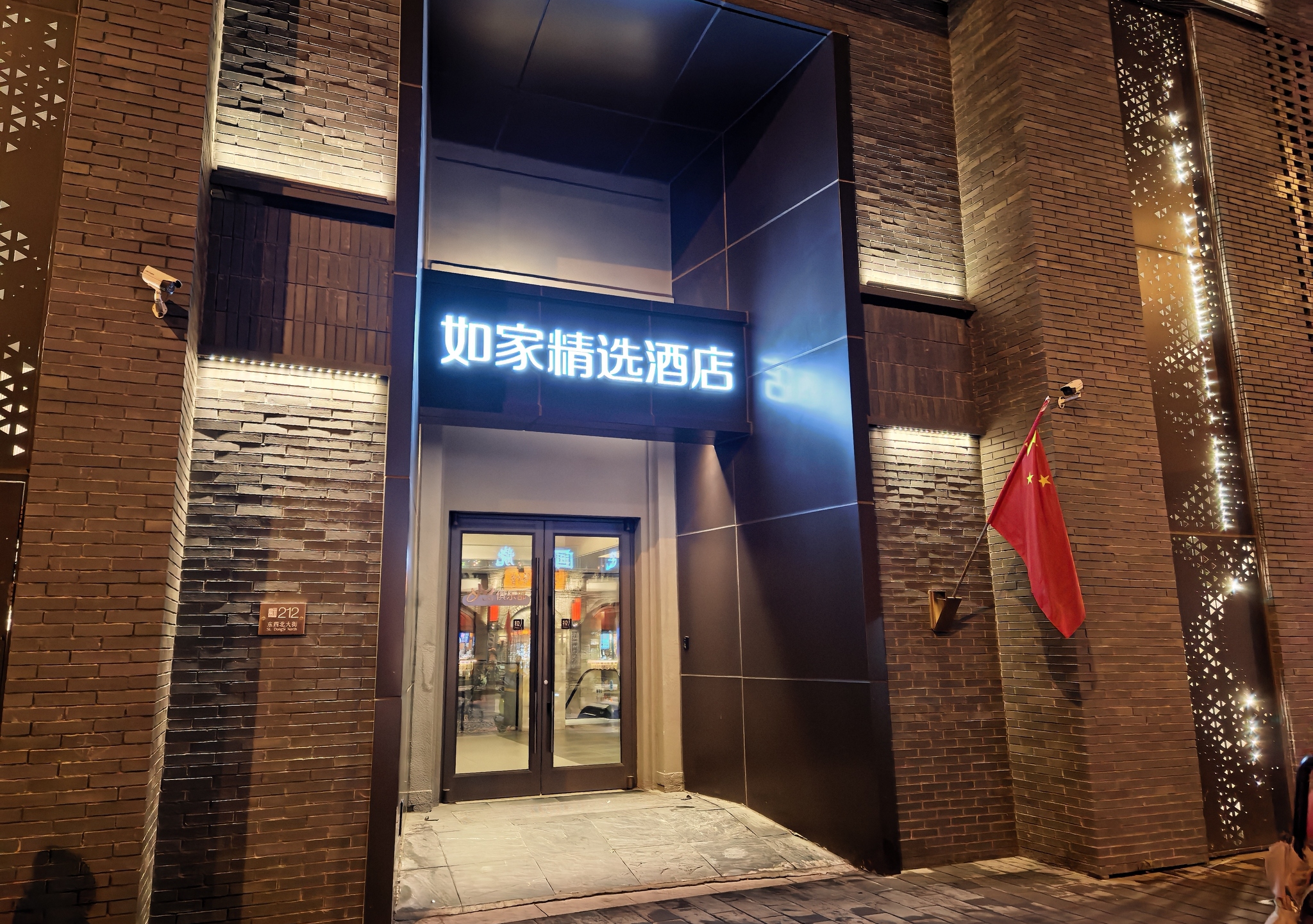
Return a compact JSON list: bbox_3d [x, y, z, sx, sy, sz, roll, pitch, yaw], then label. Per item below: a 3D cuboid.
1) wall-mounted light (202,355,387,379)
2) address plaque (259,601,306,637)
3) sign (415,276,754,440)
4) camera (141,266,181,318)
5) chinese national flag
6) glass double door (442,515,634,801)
[{"bbox_3d":[-2.175,-0.571,5.498,0.972,0.030,0.030,4,-12,-23],"label":"wall-mounted light"},{"bbox_3d":[-2.154,0.904,5.247,0.244,0.189,0.020,4,-12,-23],"label":"address plaque"},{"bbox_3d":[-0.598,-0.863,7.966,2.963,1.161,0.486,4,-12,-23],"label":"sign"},{"bbox_3d":[-2.446,-0.859,4.515,0.280,0.250,0.170,8,-8,20],"label":"camera"},{"bbox_3d":[2.619,0.446,6.410,0.270,1.579,0.783,4,-12,-23],"label":"chinese national flag"},{"bbox_3d":[-1.052,1.800,8.506,1.829,2.538,0.100,4,-12,-23],"label":"glass double door"}]

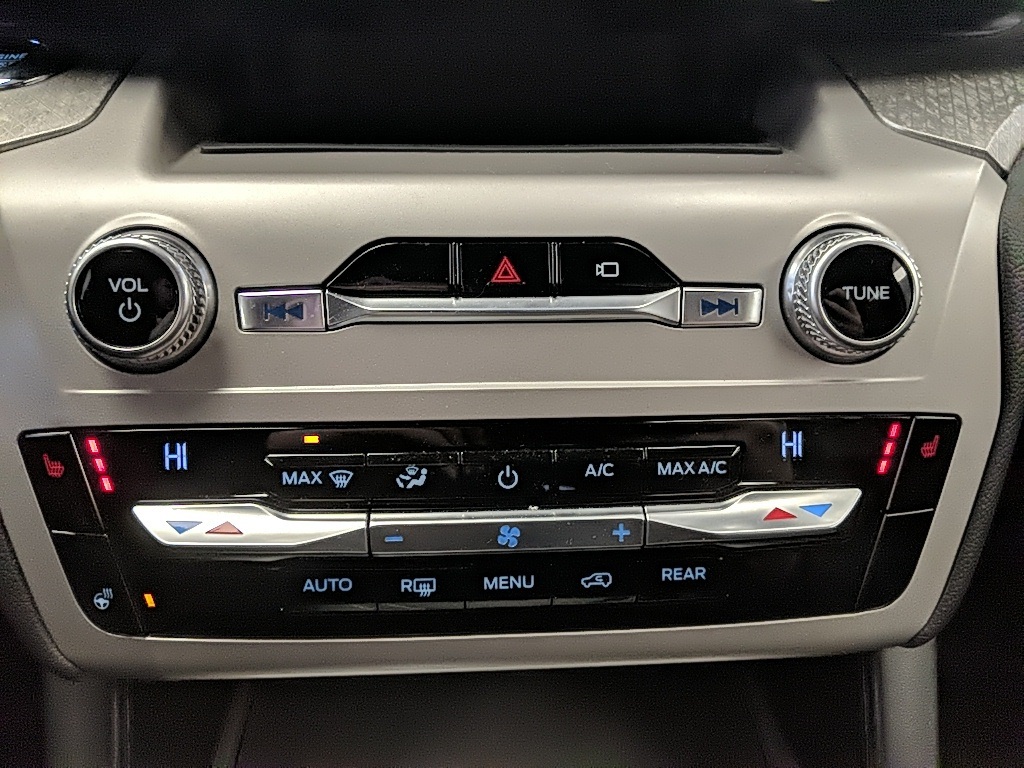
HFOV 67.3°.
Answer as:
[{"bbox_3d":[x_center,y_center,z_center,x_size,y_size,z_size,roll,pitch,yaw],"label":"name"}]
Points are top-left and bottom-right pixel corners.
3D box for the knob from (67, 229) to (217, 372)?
[{"bbox_3d":[-0.104,-0.024,0.212,0.041,0.041,0.016,-1,3,-4],"label":"knob"}]

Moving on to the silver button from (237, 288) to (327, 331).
[{"bbox_3d":[-0.066,-0.021,0.224,0.025,0.012,0.007,-1,3,-4],"label":"silver button"}]

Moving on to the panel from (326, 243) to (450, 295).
[{"bbox_3d":[-0.035,-0.033,0.225,0.035,0.015,0.008,-1,3,-4],"label":"panel"}]

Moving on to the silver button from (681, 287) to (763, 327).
[{"bbox_3d":[0.062,-0.023,0.232,0.025,0.012,0.007,-1,3,-4],"label":"silver button"}]

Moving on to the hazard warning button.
[{"bbox_3d":[-0.002,-0.033,0.228,0.027,0.016,0.008,-1,3,-4],"label":"hazard warning button"}]

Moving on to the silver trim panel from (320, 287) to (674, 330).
[{"bbox_3d":[-0.003,-0.022,0.227,0.104,0.011,0.008,-1,3,-4],"label":"silver trim panel"}]

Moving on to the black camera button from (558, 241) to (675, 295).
[{"bbox_3d":[0.031,-0.034,0.230,0.035,0.016,0.008,-1,3,-4],"label":"black camera button"}]

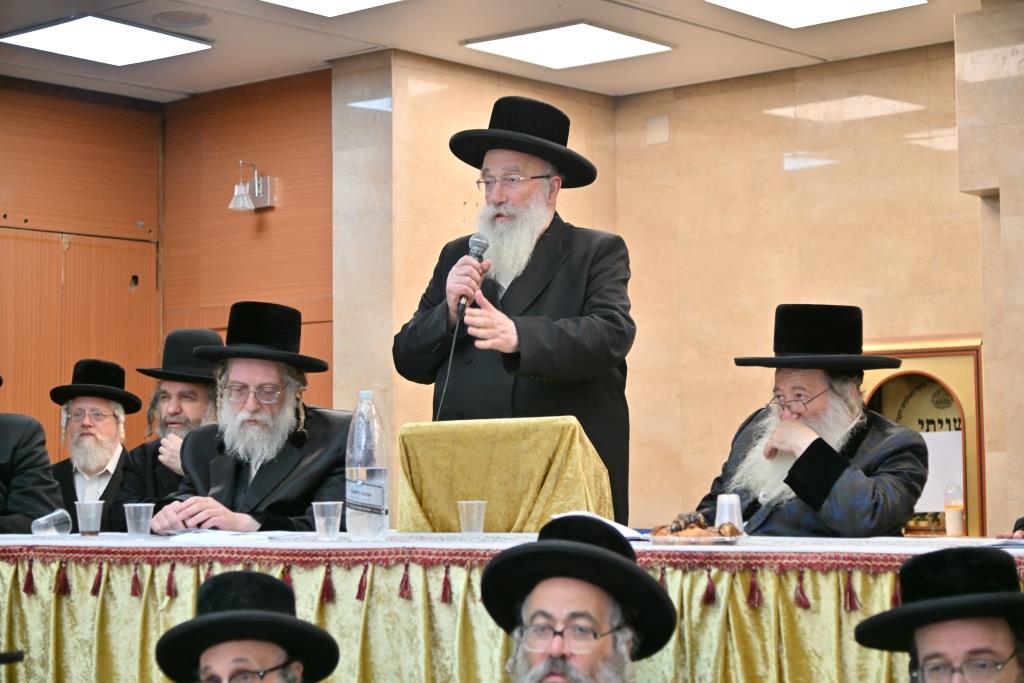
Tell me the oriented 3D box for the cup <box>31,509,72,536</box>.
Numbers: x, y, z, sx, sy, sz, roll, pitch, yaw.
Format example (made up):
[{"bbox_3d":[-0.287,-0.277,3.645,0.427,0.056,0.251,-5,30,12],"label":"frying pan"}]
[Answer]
[{"bbox_3d":[-1.105,0.438,4.430,0.084,0.071,0.071,-15,-10,40],"label":"cup"}]

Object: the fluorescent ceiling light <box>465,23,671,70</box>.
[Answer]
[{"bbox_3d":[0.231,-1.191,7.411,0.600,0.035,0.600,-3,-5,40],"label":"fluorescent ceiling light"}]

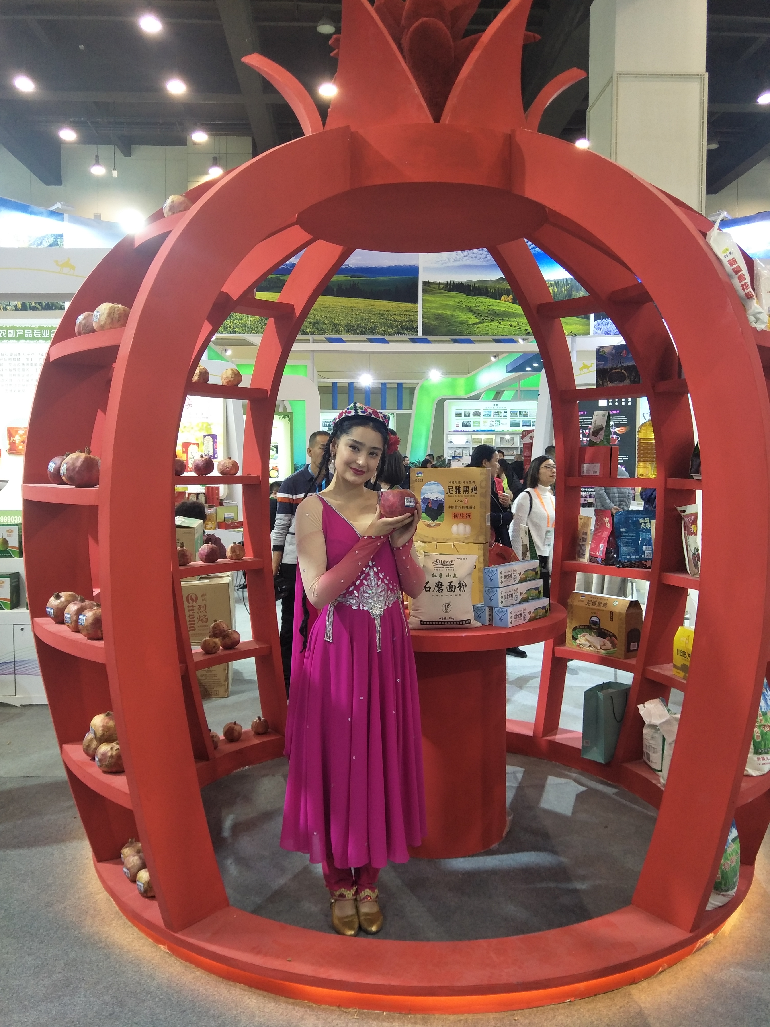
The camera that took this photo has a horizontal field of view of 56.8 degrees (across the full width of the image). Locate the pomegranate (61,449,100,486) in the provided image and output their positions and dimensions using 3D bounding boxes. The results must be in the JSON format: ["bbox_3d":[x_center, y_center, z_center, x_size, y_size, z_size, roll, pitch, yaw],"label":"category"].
[{"bbox_3d":[-0.854,-0.127,1.996,0.112,0.108,0.112,0,4,0],"label":"pomegranate"}]

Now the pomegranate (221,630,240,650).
[{"bbox_3d":[-0.783,0.641,3.610,0.104,0.100,0.104,0,4,0],"label":"pomegranate"}]

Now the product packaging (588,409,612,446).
[{"bbox_3d":[1.053,-0.418,3.481,0.070,0.170,0.100,-3,5,-41],"label":"product packaging"}]

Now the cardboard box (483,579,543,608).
[{"bbox_3d":[0.488,0.297,2.679,0.063,0.068,0.300,4,5,42],"label":"cardboard box"}]

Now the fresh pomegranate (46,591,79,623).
[{"bbox_3d":[-1.014,0.296,2.238,0.094,0.097,0.094,-1,4,-22],"label":"fresh pomegranate"}]

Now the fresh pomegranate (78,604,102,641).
[{"bbox_3d":[-0.802,0.305,1.977,0.100,0.095,0.100,0,4,0],"label":"fresh pomegranate"}]

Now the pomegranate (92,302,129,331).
[{"bbox_3d":[-0.794,-0.572,2.080,0.110,0.092,0.110,0,4,0],"label":"pomegranate"}]

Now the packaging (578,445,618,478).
[{"bbox_3d":[1.113,-0.263,3.616,0.210,0.155,0.110,4,5,40],"label":"packaging"}]

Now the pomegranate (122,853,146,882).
[{"bbox_3d":[-0.830,1.180,2.371,0.090,0.087,0.090,0,4,0],"label":"pomegranate"}]

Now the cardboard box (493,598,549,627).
[{"bbox_3d":[0.511,0.365,2.654,0.070,0.070,0.272,4,6,44],"label":"cardboard box"}]

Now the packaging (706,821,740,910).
[{"bbox_3d":[1.026,1.063,2.272,0.200,0.320,0.120,-2,4,-33],"label":"packaging"}]

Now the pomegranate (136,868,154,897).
[{"bbox_3d":[-0.744,1.175,2.264,0.086,0.086,0.086,-1,4,-19],"label":"pomegranate"}]

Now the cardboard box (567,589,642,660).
[{"bbox_3d":[1.080,0.542,3.507,0.165,0.270,0.315,-3,5,-40],"label":"cardboard box"}]

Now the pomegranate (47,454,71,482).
[{"bbox_3d":[-0.997,-0.137,2.190,0.093,0.097,0.093,0,4,0],"label":"pomegranate"}]

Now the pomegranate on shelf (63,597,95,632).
[{"bbox_3d":[-0.905,0.296,2.108,0.094,0.102,0.094,0,4,0],"label":"pomegranate on shelf"}]

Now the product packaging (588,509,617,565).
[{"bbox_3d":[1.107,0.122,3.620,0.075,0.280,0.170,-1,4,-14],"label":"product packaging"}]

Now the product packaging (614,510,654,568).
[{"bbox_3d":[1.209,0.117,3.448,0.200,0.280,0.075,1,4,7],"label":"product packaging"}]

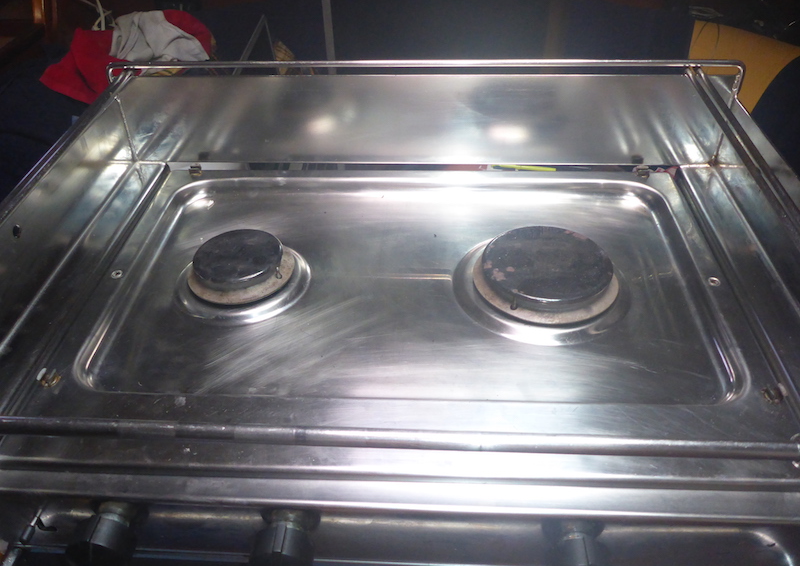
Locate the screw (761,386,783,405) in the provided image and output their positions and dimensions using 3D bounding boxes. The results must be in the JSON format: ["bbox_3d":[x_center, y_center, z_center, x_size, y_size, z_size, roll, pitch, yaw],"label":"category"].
[{"bbox_3d":[0.209,0.063,0.365,0.010,0.006,0.010,1,41,4],"label":"screw"}]

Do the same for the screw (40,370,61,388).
[{"bbox_3d":[-0.212,0.058,0.392,0.010,0.006,0.010,1,41,4],"label":"screw"}]

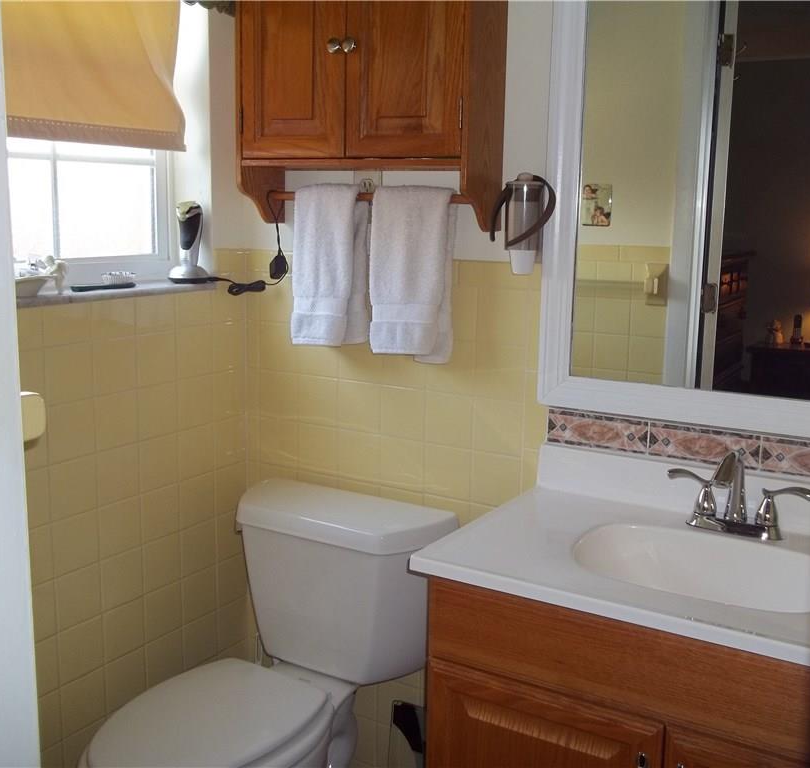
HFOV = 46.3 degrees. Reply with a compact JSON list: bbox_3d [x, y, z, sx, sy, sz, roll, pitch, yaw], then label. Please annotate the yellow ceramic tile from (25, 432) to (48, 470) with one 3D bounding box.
[{"bbox_3d":[-0.682,0.102,1.676,0.008,0.108,0.108,7,12,31],"label":"yellow ceramic tile"}]

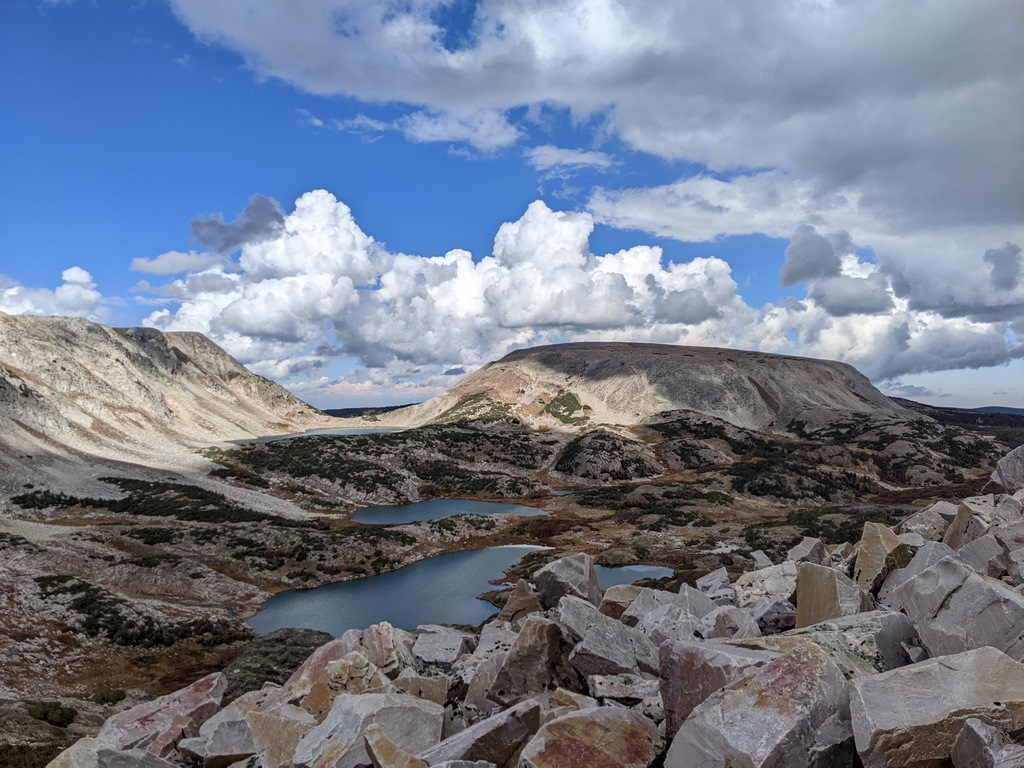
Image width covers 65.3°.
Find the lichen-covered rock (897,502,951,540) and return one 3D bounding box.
[{"bbox_3d":[5.074,1.712,9.800,0.660,0.420,0.500,-1,-2,25],"label":"lichen-covered rock"}]

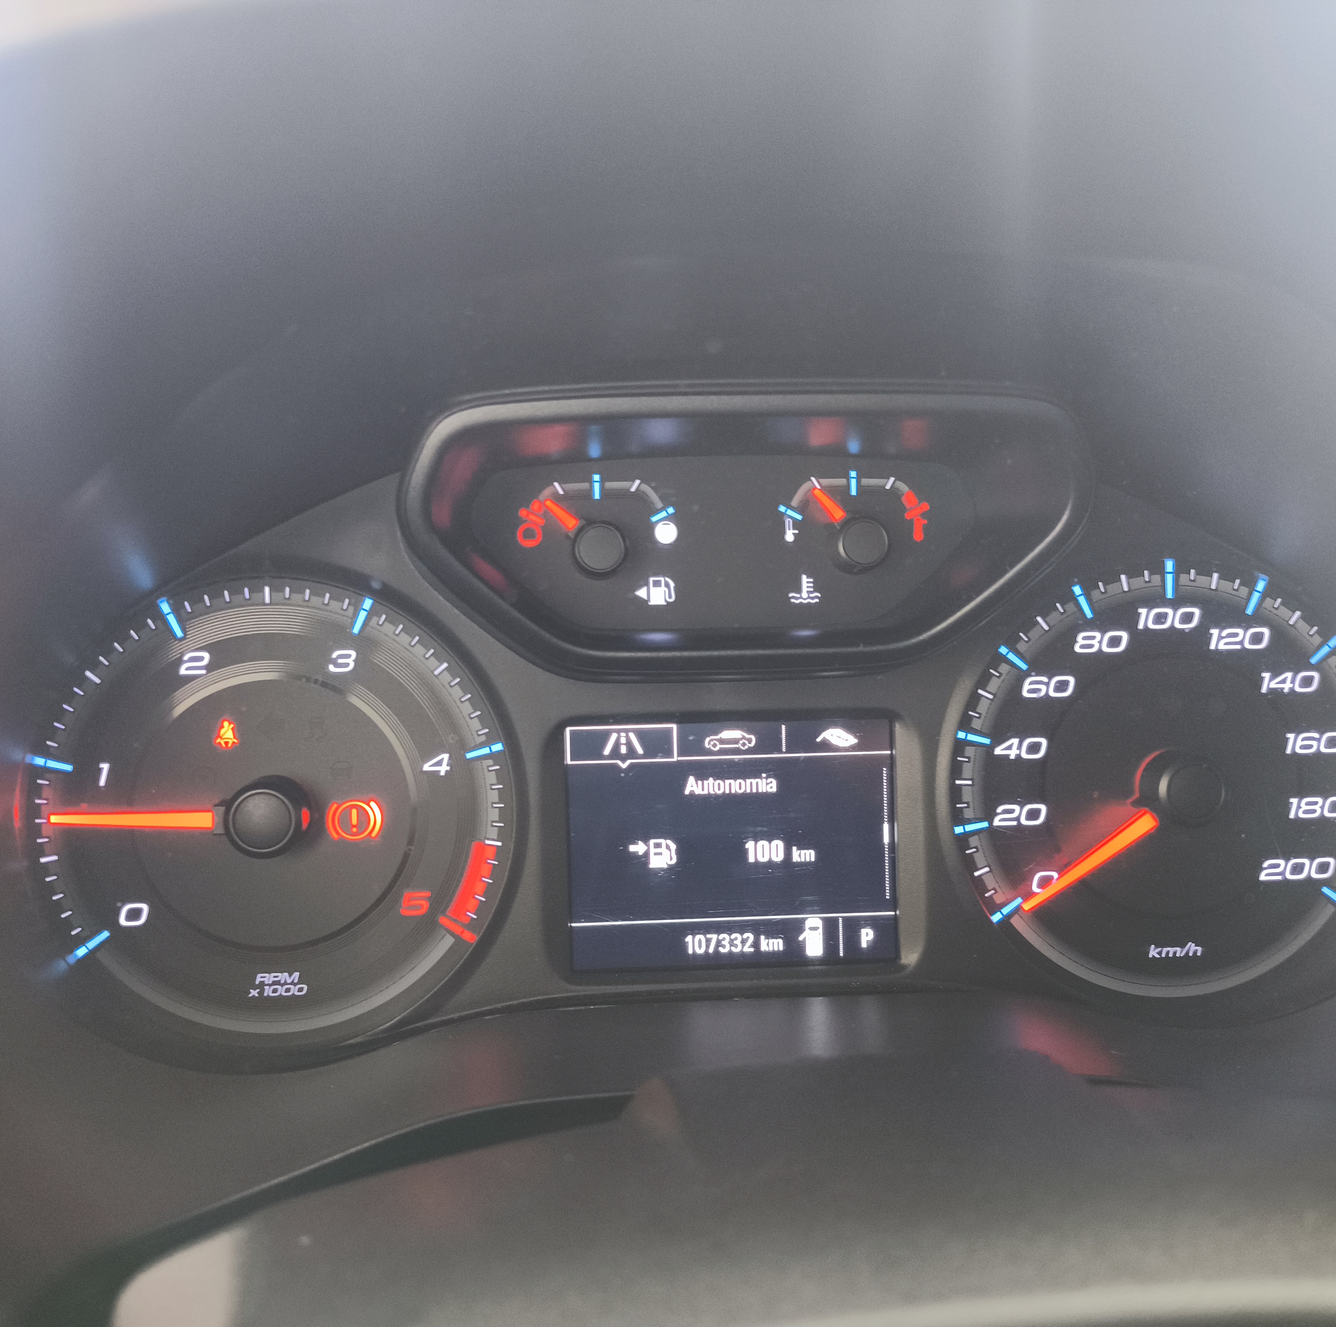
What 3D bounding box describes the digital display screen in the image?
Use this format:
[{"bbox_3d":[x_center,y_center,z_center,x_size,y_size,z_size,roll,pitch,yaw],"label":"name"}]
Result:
[{"bbox_3d":[0.015,0.041,0.290,0.075,0.057,0.008,-2,1,-3],"label":"digital display screen"}]

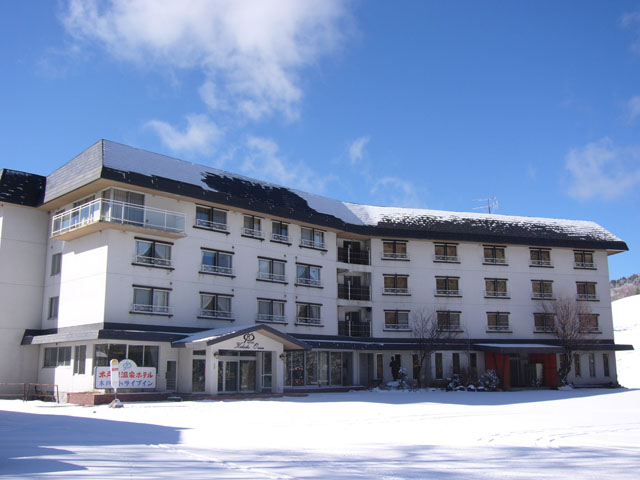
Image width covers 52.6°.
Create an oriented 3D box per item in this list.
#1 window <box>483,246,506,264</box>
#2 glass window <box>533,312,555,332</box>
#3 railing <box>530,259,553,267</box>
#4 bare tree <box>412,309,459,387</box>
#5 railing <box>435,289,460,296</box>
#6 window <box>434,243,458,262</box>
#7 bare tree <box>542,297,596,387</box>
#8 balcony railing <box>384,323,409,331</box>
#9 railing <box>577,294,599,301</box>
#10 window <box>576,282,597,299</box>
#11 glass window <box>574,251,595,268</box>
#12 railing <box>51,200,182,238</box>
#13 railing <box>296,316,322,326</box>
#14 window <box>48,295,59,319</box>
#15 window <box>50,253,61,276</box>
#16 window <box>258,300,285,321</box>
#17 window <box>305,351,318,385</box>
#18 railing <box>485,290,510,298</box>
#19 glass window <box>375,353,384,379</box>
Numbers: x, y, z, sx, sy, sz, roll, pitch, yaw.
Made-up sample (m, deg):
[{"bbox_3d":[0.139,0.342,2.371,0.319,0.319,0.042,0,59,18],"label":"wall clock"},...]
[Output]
[{"bbox_3d":[15.703,1.395,58.233,2.320,1.650,0.220,3,-12,-16],"label":"window"},{"bbox_3d":[20.006,7.372,57.614,2.154,1.534,0.150,3,-12,-15],"label":"glass window"},{"bbox_3d":[20.332,2.065,59.400,2.350,0.680,0.280,3,-12,-16],"label":"railing"},{"bbox_3d":[9.217,8.693,52.088,3.700,6.300,3.400,0,-12,0],"label":"bare tree"},{"bbox_3d":[11.005,4.592,55.547,2.390,0.530,0.200,3,-12,-15],"label":"railing"},{"bbox_3d":[11.025,1.133,56.399,2.154,1.534,0.150,3,-12,-15],"label":"window"},{"bbox_3d":[22.162,8.933,57.337,4.400,7.797,4.000,3,-12,-15],"label":"bare tree"},{"bbox_3d":[6.475,7.227,54.068,2.400,0.680,0.280,3,-12,-16],"label":"balcony railing"},{"bbox_3d":[24.521,5.277,59.185,2.390,0.530,0.200,3,-12,-15],"label":"railing"},{"bbox_3d":[24.845,4.708,60.326,2.200,1.600,0.220,3,-12,-16],"label":"window"},{"bbox_3d":[25.230,1.906,61.729,2.139,1.555,0.150,3,-12,-15],"label":"glass window"},{"bbox_3d":[-12.881,-0.868,41.449,5.800,1.400,6.450,11,-16,-44],"label":"railing"},{"bbox_3d":[-0.633,5.694,45.294,2.517,0.544,0.200,11,-16,-42],"label":"railing"},{"bbox_3d":[-17.345,4.418,42.164,1.400,1.400,0.150,-12,-16,44],"label":"window"},{"bbox_3d":[-18.149,1.648,44.588,0.120,1.454,1.571,11,-16,-44],"label":"window"},{"bbox_3d":[-3.503,5.092,46.738,2.600,1.620,0.220,11,-16,-44],"label":"window"},{"bbox_3d":[-0.630,9.488,47.968,1.400,2.450,0.120,11,-16,-44],"label":"window"},{"bbox_3d":[15.960,5.000,58.382,2.494,0.588,0.270,3,-12,-15],"label":"railing"},{"bbox_3d":[4.876,10.332,52.767,0.620,1.950,0.120,3,-12,-15],"label":"glass window"}]

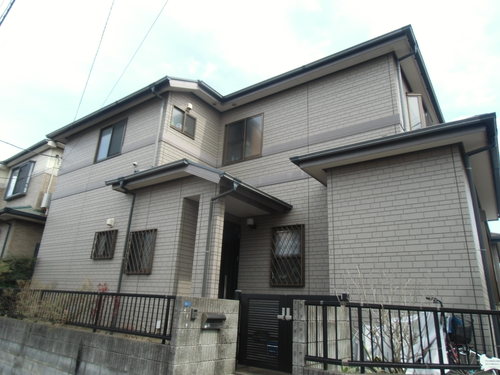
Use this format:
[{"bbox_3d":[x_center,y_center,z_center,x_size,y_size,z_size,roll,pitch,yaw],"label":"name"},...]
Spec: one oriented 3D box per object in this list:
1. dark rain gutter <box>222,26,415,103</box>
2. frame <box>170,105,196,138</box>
[{"bbox_3d":[1.197,-2.647,7.799,4.547,0.137,0.137,-10,-22,34],"label":"dark rain gutter"},{"bbox_3d":[-1.611,-1.590,8.486,0.091,0.548,0.791,-10,-22,34],"label":"frame"}]

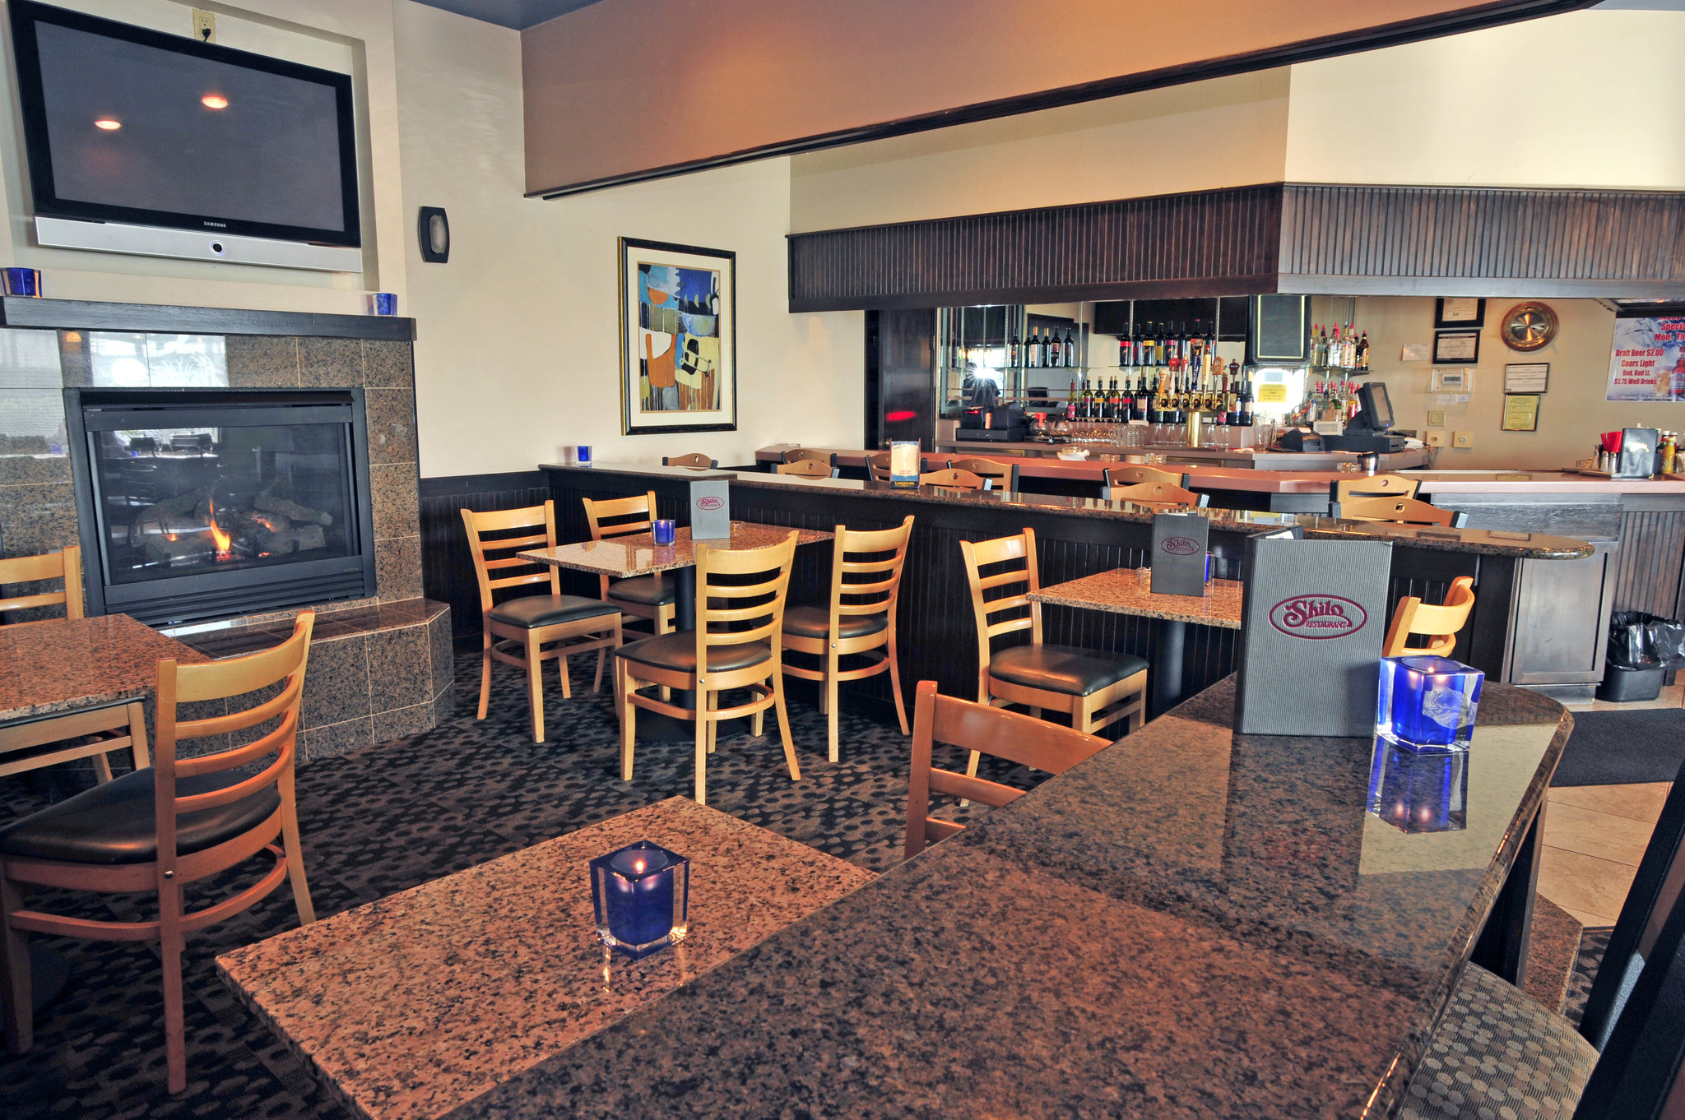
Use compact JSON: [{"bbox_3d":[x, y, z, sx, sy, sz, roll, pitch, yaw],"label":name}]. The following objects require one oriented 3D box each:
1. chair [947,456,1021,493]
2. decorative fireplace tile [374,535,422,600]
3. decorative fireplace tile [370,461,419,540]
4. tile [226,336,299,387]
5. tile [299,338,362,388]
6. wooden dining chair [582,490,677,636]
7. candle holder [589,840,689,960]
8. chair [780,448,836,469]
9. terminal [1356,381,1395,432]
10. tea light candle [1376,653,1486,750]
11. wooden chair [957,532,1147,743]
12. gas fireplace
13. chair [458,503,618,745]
[{"bbox_3d":[0.830,0.012,5.677,0.430,1.120,0.470,8,12,38],"label":"chair"},{"bbox_3d":[-1.871,0.036,4.535,0.015,0.264,0.204,9,13,41],"label":"decorative fireplace tile"},{"bbox_3d":[-1.863,-0.245,4.482,0.198,0.314,0.010,-8,12,-42],"label":"decorative fireplace tile"},{"bbox_3d":[-2.178,-0.743,4.046,0.015,0.189,0.252,9,13,41],"label":"tile"},{"bbox_3d":[-2.043,-0.788,4.307,0.015,0.200,0.260,8,12,40],"label":"tile"},{"bbox_3d":[-0.816,0.150,4.754,0.480,0.860,0.450,7,11,32],"label":"wooden dining chair"},{"bbox_3d":[-0.219,0.371,1.172,0.075,0.090,0.075,8,12,40],"label":"candle holder"},{"bbox_3d":[-0.066,-0.126,6.405,0.430,1.080,0.470,8,12,38],"label":"chair"},{"bbox_3d":[3.742,-1.082,7.550,0.105,0.330,0.360,-7,2,39],"label":"terminal"},{"bbox_3d":[0.684,0.169,1.258,0.075,0.093,0.075,-1,9,-9],"label":"tea light candle"},{"bbox_3d":[0.685,0.361,3.454,0.465,0.850,0.440,9,12,40],"label":"wooden chair"},{"bbox_3d":[-2.408,-0.225,4.181,0.320,0.875,1.035,8,12,40],"label":"gas fireplace"},{"bbox_3d":[-1.165,0.219,4.257,0.450,0.852,0.440,9,12,39],"label":"chair"}]

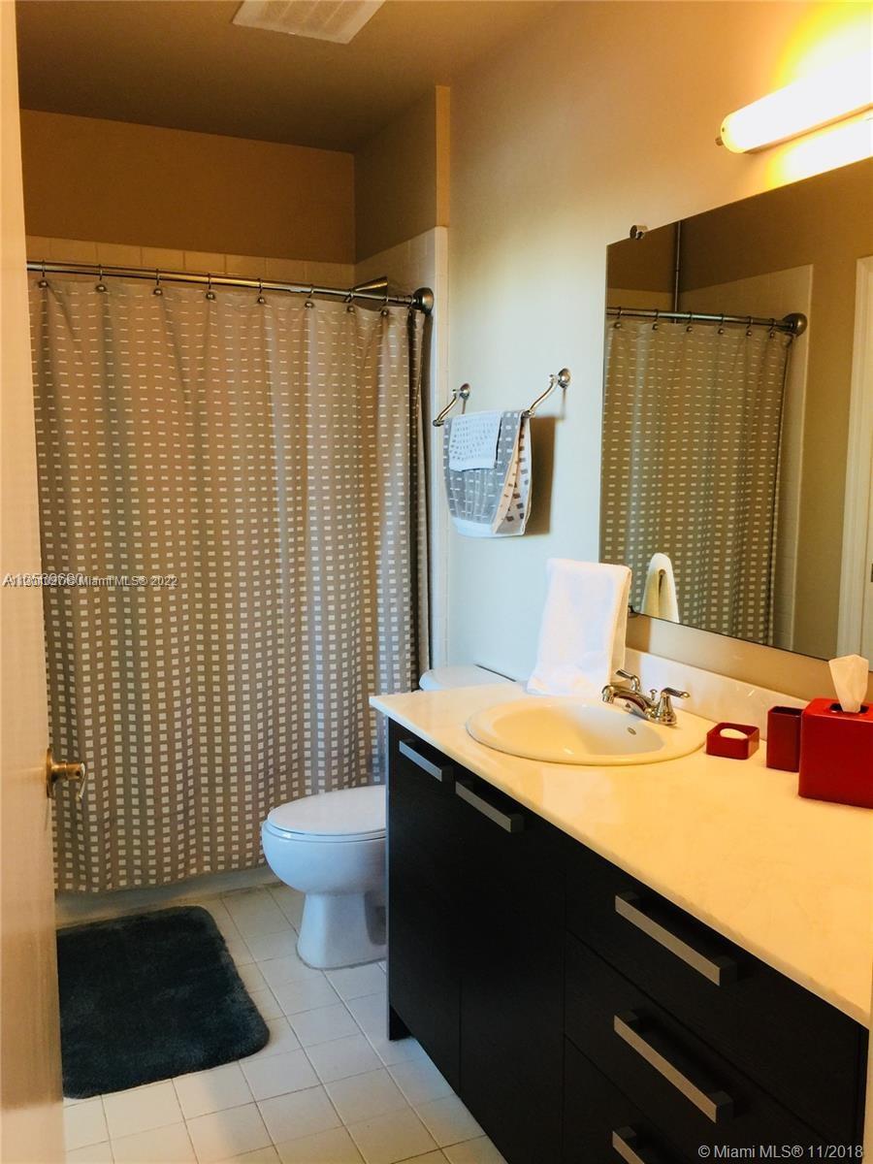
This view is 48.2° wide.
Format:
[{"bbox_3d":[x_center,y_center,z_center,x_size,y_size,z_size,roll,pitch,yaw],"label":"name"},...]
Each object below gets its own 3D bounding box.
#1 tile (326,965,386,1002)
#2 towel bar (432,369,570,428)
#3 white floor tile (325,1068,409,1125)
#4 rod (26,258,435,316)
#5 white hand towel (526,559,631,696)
[{"bbox_3d":[-0.205,1.091,2.648,0.150,0.010,0.146,-3,8,-25],"label":"tile"},{"bbox_3d":[0.170,-0.542,2.891,0.118,0.140,0.660,-3,7,-24],"label":"towel bar"},{"bbox_3d":[-0.158,1.152,2.182,0.150,0.010,0.146,-3,8,-25],"label":"white floor tile"},{"bbox_3d":[-0.713,-0.917,2.975,1.515,0.085,0.085,-3,7,-24],"label":"rod"},{"bbox_3d":[0.354,0.105,2.397,0.191,0.319,0.123,4,8,29],"label":"white hand towel"}]

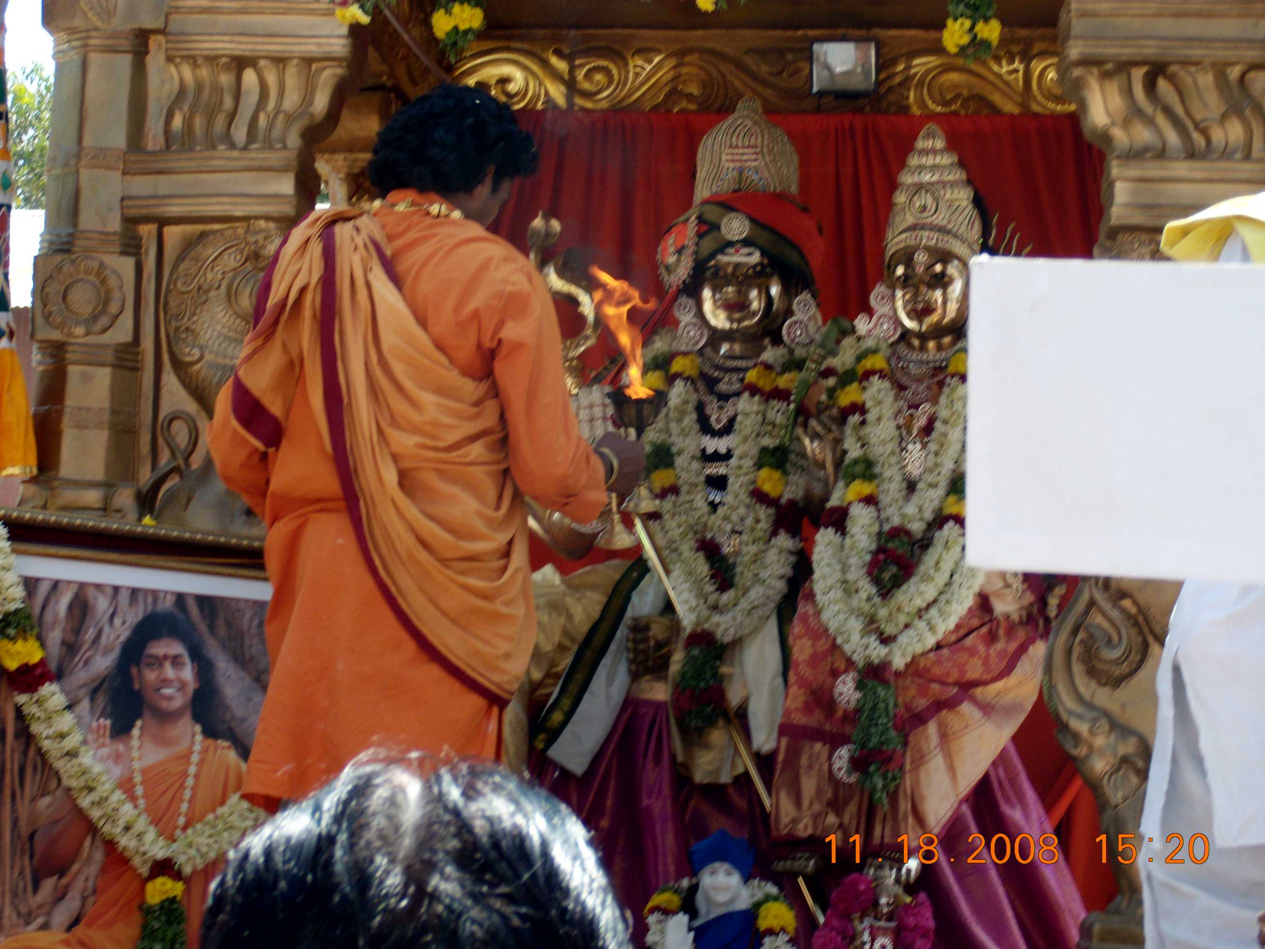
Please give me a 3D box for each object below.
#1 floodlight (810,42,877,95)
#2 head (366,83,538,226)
[{"bbox_3d":[0.481,-0.918,6.700,0.152,0.125,0.095,0,0,2],"label":"floodlight"},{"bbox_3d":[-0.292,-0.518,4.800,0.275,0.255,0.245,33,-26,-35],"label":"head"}]

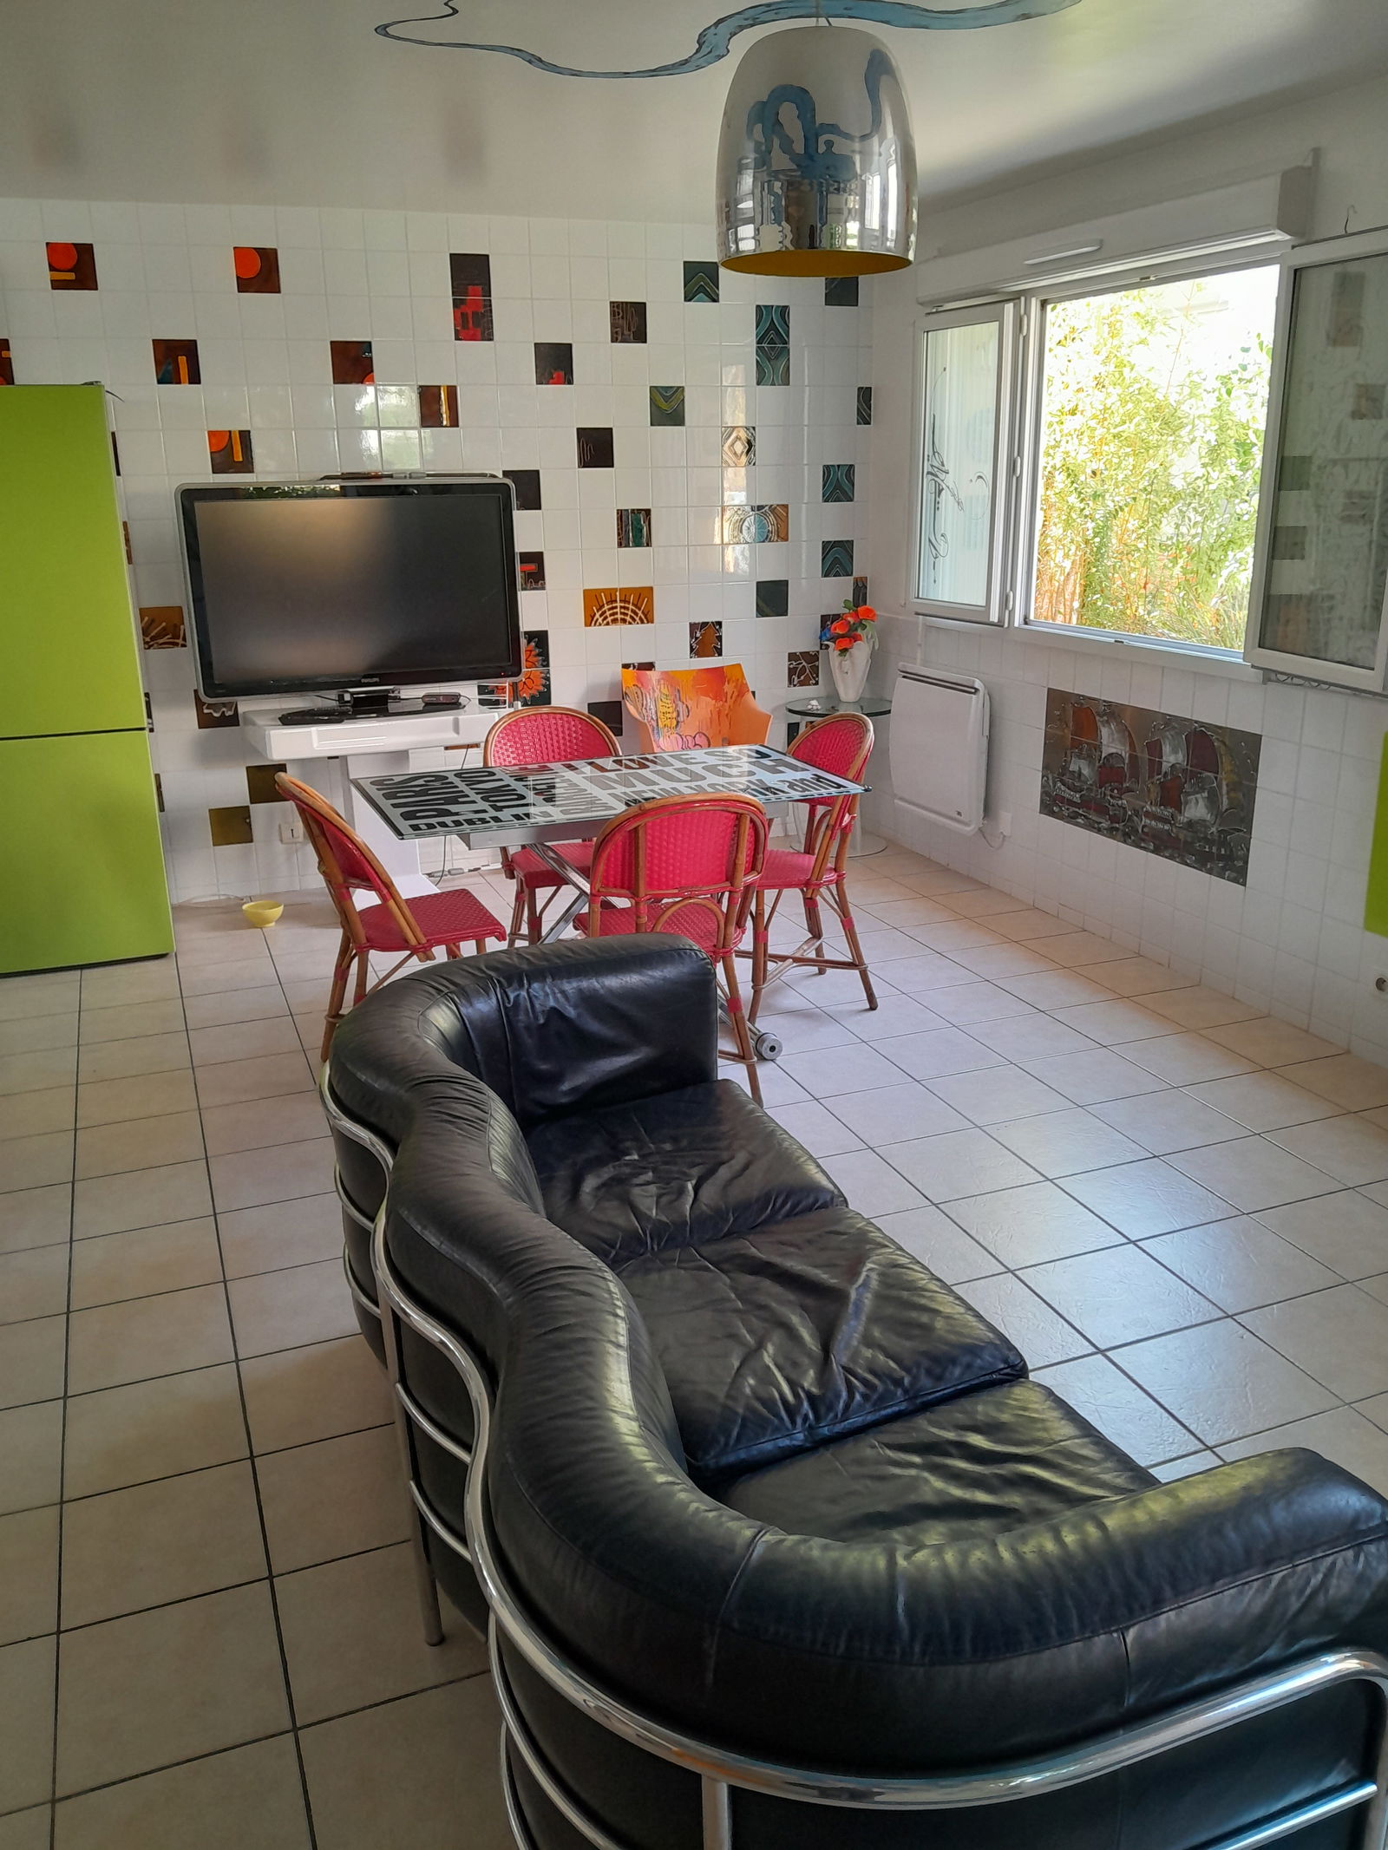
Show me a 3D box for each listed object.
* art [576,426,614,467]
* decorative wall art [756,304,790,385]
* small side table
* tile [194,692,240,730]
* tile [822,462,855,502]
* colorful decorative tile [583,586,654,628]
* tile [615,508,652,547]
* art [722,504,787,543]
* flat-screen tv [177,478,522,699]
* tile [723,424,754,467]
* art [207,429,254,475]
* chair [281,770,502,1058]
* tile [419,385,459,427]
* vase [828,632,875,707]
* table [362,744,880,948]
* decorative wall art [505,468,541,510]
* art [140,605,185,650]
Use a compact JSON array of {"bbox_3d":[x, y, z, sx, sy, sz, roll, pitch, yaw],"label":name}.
[{"bbox_3d":[-0.386,-1.878,5.484,0.150,0.150,0.015,-8,19,-20],"label":"art"},{"bbox_3d":[0.320,-2.336,5.612,0.150,0.302,0.015,-8,19,-20],"label":"decorative wall art"},{"bbox_3d":[0.627,-0.640,5.989,0.460,0.610,0.460,-1,18,0],"label":"small side table"},{"bbox_3d":[-1.816,-0.826,5.299,0.150,0.150,0.012,-7,19,-18],"label":"tile"},{"bbox_3d":[0.615,-1.863,5.876,0.150,0.150,0.015,-8,19,-20],"label":"tile"},{"bbox_3d":[-0.303,-1.305,5.697,0.302,0.150,0.015,-8,19,-20],"label":"colorful decorative tile"},{"bbox_3d":[-0.238,-1.610,5.644,0.150,0.150,0.012,-7,19,-18],"label":"tile"},{"bbox_3d":[0.262,-1.676,5.810,0.303,0.150,0.012,-7,19,-18],"label":"art"},{"bbox_3d":[-1.223,-1.230,5.064,1.168,0.736,0.100,-7,19,-18],"label":"flat-screen tv"},{"bbox_3d":[0.189,-1.960,5.695,0.150,0.150,0.012,-7,19,-18],"label":"tile"},{"bbox_3d":[-1.652,-1.691,4.971,0.150,0.150,0.015,-7,19,-20],"label":"art"},{"bbox_3d":[-0.785,0.014,3.603,0.525,0.865,0.460,-8,19,-20],"label":"chair"},{"bbox_3d":[-0.949,-1.931,5.180,0.150,0.150,0.015,-7,19,-20],"label":"tile"},{"bbox_3d":[0.673,-1.101,5.976,0.178,0.265,0.165,-8,19,-20],"label":"vase"},{"bbox_3d":[-0.245,-0.016,3.860,1.240,0.755,0.710,-7,19,-20],"label":"table"},{"bbox_3d":[-0.668,-1.696,5.433,0.150,0.150,0.015,-8,19,-20],"label":"decorative wall art"},{"bbox_3d":[-1.929,-1.079,5.053,0.150,0.150,0.015,-7,19,-20],"label":"art"}]

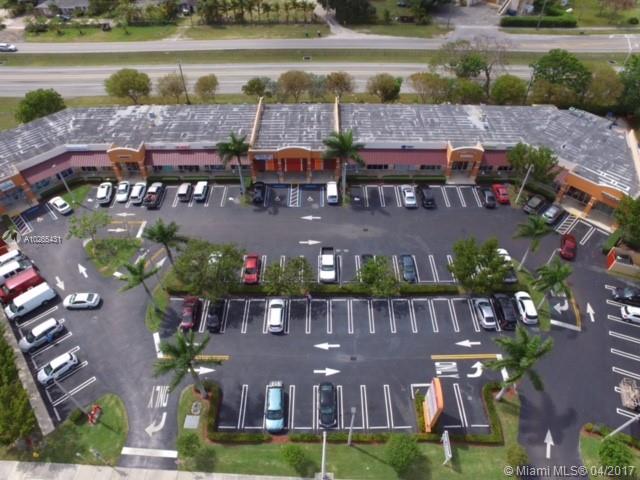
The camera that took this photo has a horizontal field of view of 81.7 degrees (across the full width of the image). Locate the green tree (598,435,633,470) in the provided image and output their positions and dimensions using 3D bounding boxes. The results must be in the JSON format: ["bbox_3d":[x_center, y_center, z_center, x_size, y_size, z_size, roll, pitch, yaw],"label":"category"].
[{"bbox_3d":[29.678,21.443,37.141,3.200,3.500,3.200,0,50,0],"label":"green tree"}]

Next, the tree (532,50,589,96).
[{"bbox_3d":[55.200,-36.218,85.577,11.300,12.800,10.500,0,46,0],"label":"tree"}]

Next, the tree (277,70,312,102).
[{"bbox_3d":[-5.538,-35.429,86.410,7.400,7.300,7.400,0,48,0],"label":"tree"}]

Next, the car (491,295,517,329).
[{"bbox_3d":[24.724,9.326,49.277,1.900,1.750,4.800,0,46,0],"label":"car"}]

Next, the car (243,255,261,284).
[{"bbox_3d":[-10.066,4.069,54.527,1.800,1.500,4.750,1,46,1],"label":"car"}]

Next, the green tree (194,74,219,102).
[{"bbox_3d":[-26.800,-34.633,87.939,5.300,7.200,5.100,0,46,0],"label":"green tree"}]

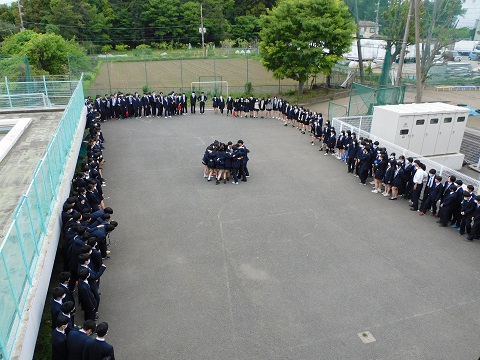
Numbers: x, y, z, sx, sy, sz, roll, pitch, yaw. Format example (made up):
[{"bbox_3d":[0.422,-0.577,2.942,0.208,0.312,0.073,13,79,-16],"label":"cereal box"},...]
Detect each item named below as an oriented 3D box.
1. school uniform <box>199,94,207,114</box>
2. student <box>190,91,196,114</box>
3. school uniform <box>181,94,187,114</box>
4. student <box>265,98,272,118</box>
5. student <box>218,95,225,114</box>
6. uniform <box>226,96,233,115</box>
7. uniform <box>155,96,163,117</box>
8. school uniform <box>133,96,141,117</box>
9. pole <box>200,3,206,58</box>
[{"bbox_3d":[-2.940,-5.927,30.120,0.600,1.724,0.360,-3,22,-7],"label":"school uniform"},{"bbox_3d":[-3.695,-6.077,30.638,0.490,1.710,0.320,-3,23,-7],"label":"student"},{"bbox_3d":[-4.373,-5.797,30.095,0.480,1.462,0.330,-4,22,-10],"label":"school uniform"},{"bbox_3d":[2.166,-5.350,28.905,0.480,1.566,0.340,3,22,7],"label":"student"},{"bbox_3d":[-1.422,-5.740,29.888,0.470,1.552,0.320,-1,22,-3],"label":"student"},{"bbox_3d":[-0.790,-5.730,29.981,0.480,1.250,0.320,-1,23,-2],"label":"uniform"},{"bbox_3d":[-6.151,-5.404,29.134,0.500,1.453,0.340,-6,23,-15],"label":"uniform"},{"bbox_3d":[-7.933,-5.509,29.544,0.500,1.370,0.320,-10,24,-22],"label":"school uniform"},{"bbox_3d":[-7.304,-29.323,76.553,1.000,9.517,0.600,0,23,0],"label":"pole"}]

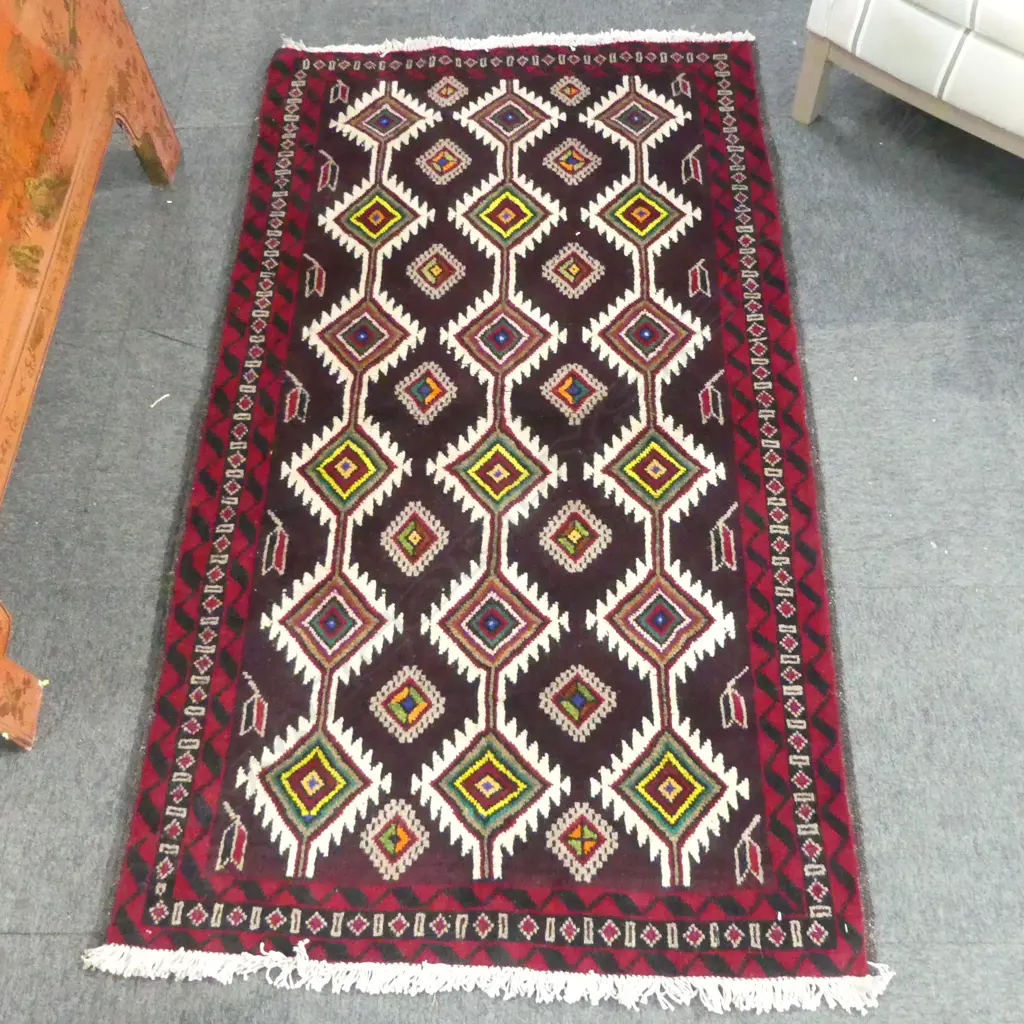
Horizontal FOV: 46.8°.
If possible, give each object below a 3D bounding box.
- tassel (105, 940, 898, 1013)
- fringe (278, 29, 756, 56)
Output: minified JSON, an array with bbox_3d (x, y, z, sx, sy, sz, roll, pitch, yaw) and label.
[{"bbox_3d":[-0.038,0.581,1.482,1.020,0.020,0.069,1,60,2],"label":"tassel"},{"bbox_3d":[0.011,-0.948,2.384,0.955,0.018,0.060,-1,59,1],"label":"fringe"}]

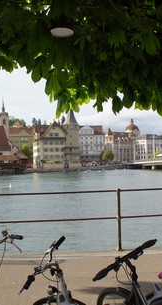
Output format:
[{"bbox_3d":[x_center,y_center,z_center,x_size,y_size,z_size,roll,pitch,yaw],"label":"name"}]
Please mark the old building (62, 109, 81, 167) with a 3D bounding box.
[{"bbox_3d":[-4.190,-6.410,146.160,7.200,26.200,7.200,-1,-2,-18],"label":"old building"}]

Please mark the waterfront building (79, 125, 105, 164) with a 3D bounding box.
[{"bbox_3d":[4.210,-4.340,207.270,15.900,24.200,15.000,-1,-2,-20],"label":"waterfront building"}]

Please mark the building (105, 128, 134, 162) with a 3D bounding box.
[{"bbox_3d":[19.900,-3.970,214.500,19.600,22.900,16.000,-1,-2,-25],"label":"building"}]

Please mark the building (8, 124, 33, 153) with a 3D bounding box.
[{"bbox_3d":[-33.520,-2.300,188.840,13.690,21.400,14.000,-1,-2,-18],"label":"building"}]

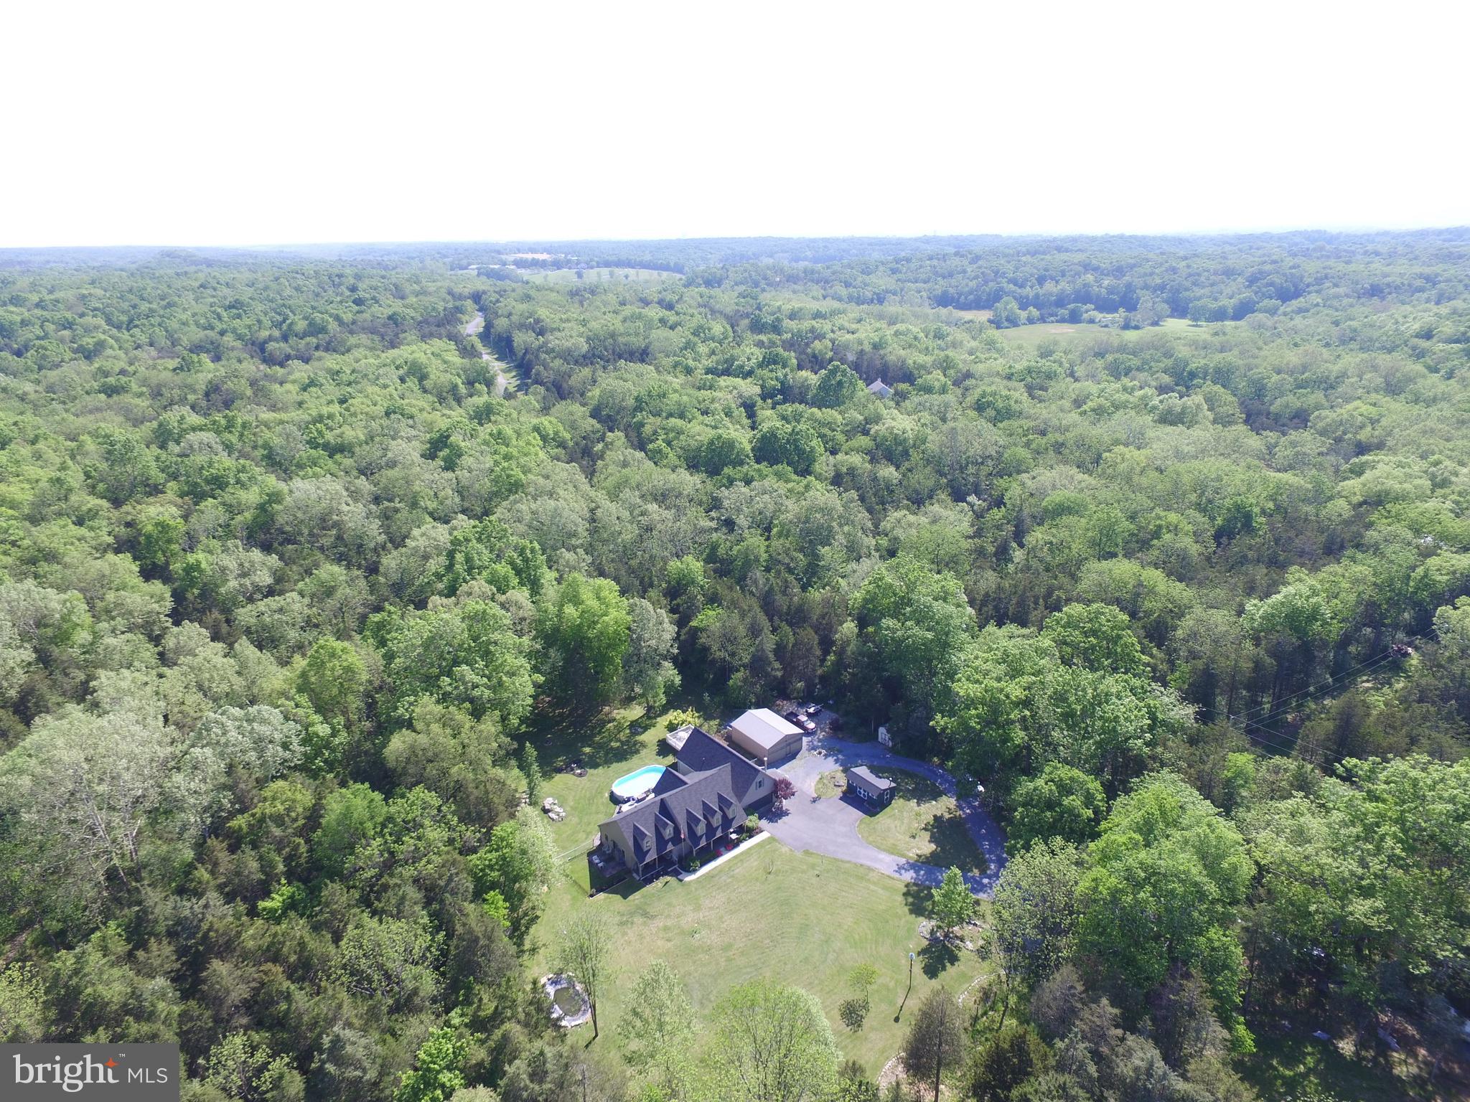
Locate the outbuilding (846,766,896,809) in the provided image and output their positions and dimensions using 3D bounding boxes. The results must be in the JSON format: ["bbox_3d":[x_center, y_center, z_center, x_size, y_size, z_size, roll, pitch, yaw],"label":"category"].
[{"bbox_3d":[19.870,34.420,124.150,3.760,3.270,6.200,-15,25,-35],"label":"outbuilding"}]

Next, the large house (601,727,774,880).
[{"bbox_3d":[-6.980,34.420,118.680,23.950,7.560,16.350,-17,26,-38],"label":"large house"}]

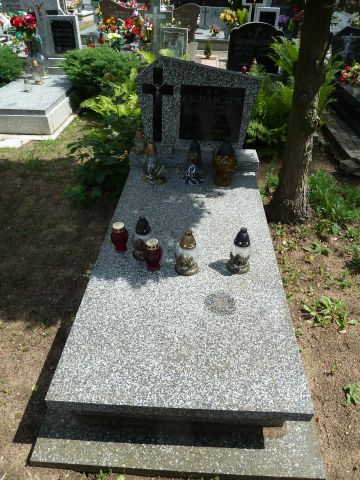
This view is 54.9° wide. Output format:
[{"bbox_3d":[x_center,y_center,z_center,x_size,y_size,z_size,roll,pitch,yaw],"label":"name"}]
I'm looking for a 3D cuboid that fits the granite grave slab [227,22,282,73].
[{"bbox_3d":[1.187,-3.022,5.486,0.810,0.713,0.120,5,37,6],"label":"granite grave slab"}]

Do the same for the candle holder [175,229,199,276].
[{"bbox_3d":[0.036,0.052,1.666,0.115,0.240,0.115,1,39,3],"label":"candle holder"}]

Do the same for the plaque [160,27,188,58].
[{"bbox_3d":[-0.081,-2.992,5.321,0.423,0.455,0.070,2,38,2],"label":"plaque"}]

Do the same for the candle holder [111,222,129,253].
[{"bbox_3d":[-0.295,-0.009,1.743,0.085,0.149,0.085,2,38,2],"label":"candle holder"}]

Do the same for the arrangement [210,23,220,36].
[{"bbox_3d":[0.942,-5.575,9.197,0.260,0.308,0.250,2,37,3],"label":"arrangement"}]

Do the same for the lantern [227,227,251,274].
[{"bbox_3d":[0.293,0.046,1.663,0.117,0.245,0.117,1,39,3],"label":"lantern"}]

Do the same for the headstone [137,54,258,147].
[{"bbox_3d":[0.124,-0.938,2.416,0.811,0.585,0.090,2,31,2],"label":"headstone"}]

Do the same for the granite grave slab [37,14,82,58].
[{"bbox_3d":[-1.834,-3.150,5.390,0.550,0.560,0.120,2,37,3],"label":"granite grave slab"}]

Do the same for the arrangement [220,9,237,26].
[{"bbox_3d":[1.254,-5.676,8.870,0.420,0.411,0.380,2,37,3],"label":"arrangement"}]

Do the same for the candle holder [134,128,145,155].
[{"bbox_3d":[-0.304,-0.719,2.532,0.085,0.180,0.085,1,39,3],"label":"candle holder"}]

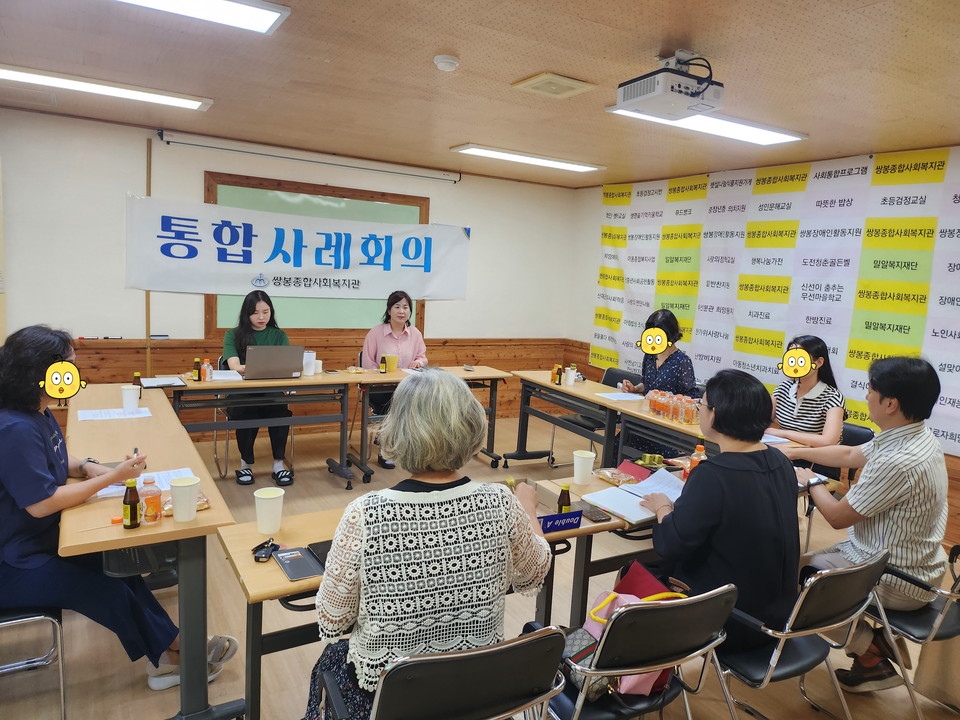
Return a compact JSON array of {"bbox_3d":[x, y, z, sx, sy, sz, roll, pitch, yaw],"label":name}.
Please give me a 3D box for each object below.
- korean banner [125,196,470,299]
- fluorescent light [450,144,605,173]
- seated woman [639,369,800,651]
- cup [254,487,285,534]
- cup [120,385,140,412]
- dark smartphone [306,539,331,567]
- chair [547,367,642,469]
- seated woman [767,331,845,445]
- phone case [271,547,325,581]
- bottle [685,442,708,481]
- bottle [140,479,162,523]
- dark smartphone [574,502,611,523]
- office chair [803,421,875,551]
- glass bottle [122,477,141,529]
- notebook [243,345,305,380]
[{"bbox_3d":[-1.317,-0.866,5.437,2.780,0.680,0.030,-1,9,-29],"label":"korean banner"},{"bbox_3d":[0.394,-1.513,5.030,1.240,0.030,0.300,-1,9,-30],"label":"fluorescent light"},{"bbox_3d":[0.704,0.640,2.226,0.520,1.250,0.720,-2,10,-35],"label":"seated woman"},{"bbox_3d":[-0.612,0.438,1.927,0.088,0.112,0.088,-1,9,-29],"label":"cup"},{"bbox_3d":[-1.679,0.188,3.196,0.087,0.112,0.087,-1,9,-29],"label":"cup"},{"bbox_3d":[-0.386,0.518,1.751,0.077,0.011,0.162,-2,9,-33],"label":"dark smartphone"},{"bbox_3d":[0.882,0.474,4.932,0.540,0.800,0.510,-1,10,-32],"label":"chair"},{"bbox_3d":[1.607,0.503,3.451,0.660,1.255,0.470,-2,10,-34],"label":"seated woman"},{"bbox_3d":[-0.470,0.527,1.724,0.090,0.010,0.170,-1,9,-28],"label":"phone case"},{"bbox_3d":[0.904,0.422,2.749,0.060,0.134,0.060,-1,9,-30],"label":"bottle"},{"bbox_3d":[-0.948,0.404,1.920,0.062,0.126,0.062,-1,9,-30],"label":"bottle"},{"bbox_3d":[0.372,0.509,2.231,0.075,0.009,0.162,0,9,-23],"label":"dark smartphone"},{"bbox_3d":[1.797,0.745,3.659,0.570,0.780,0.530,-1,9,-30],"label":"office chair"},{"bbox_3d":[-1.005,0.420,1.920,0.045,0.134,0.045,-1,9,-30],"label":"glass bottle"},{"bbox_3d":[-1.350,0.000,4.277,0.352,0.218,0.300,-1,9,-29],"label":"notebook"}]

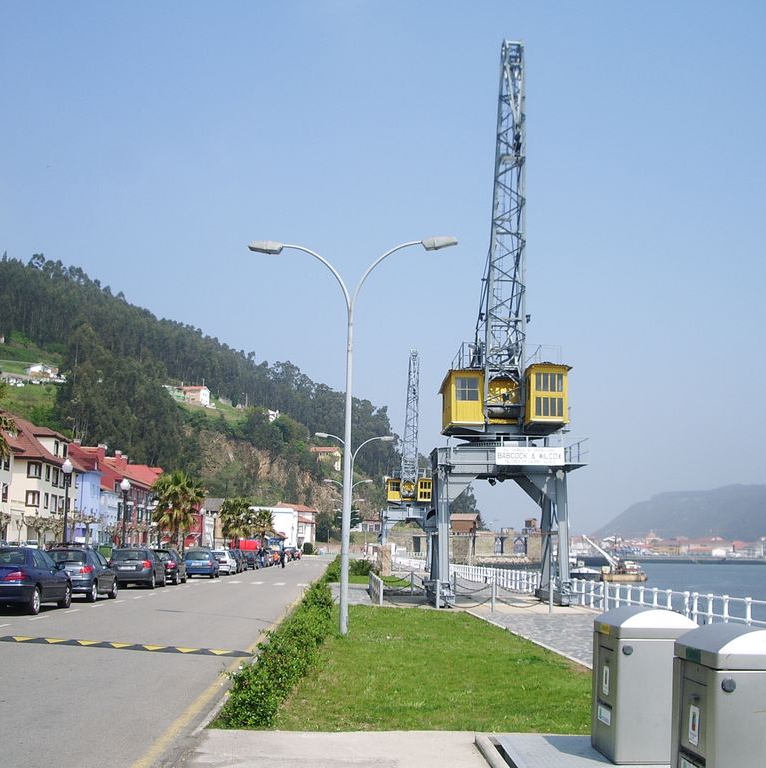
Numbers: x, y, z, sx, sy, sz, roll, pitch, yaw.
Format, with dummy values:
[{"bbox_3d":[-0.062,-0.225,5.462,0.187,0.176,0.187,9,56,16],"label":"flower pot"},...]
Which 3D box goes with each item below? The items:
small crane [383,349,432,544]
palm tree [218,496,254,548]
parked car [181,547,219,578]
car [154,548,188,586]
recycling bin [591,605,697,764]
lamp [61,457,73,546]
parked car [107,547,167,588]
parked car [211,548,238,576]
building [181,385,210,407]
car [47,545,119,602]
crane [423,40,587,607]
[{"bbox_3d":[2.174,6.908,89.686,4.800,18.700,7.200,1,-9,-2],"label":"small crane"},{"bbox_3d":[-14.821,14.824,104.513,3.500,6.600,3.500,1,-9,-2],"label":"palm tree"},{"bbox_3d":[-9.537,9.539,54.875,1.680,1.500,4.000,1,-9,-2],"label":"parked car"},{"bbox_3d":[-9.415,7.889,44.730,1.685,1.446,3.939,1,-9,-2],"label":"car"},{"bbox_3d":[2.156,2.446,8.551,0.670,1.200,0.680,1,-9,-2],"label":"recycling bin"},{"bbox_3d":[-11.987,5.179,39.275,0.450,4.750,0.450,1,-9,-2],"label":"lamp"},{"bbox_3d":[-9.293,7.052,39.664,1.691,1.459,4.134,1,-9,-2],"label":"parked car"},{"bbox_3d":[-10.069,11.078,64.182,1.696,1.442,4.215,1,-9,-2],"label":"parked car"},{"bbox_3d":[-76.758,5.049,425.000,9.000,7.900,8.000,-2,-10,17],"label":"building"},{"bbox_3d":[-8.537,5.348,29.177,1.666,1.442,3.867,1,-9,-2],"label":"car"},{"bbox_3d":[4.004,-1.660,37.517,5.000,18.900,7.400,1,-9,-2],"label":"crane"}]

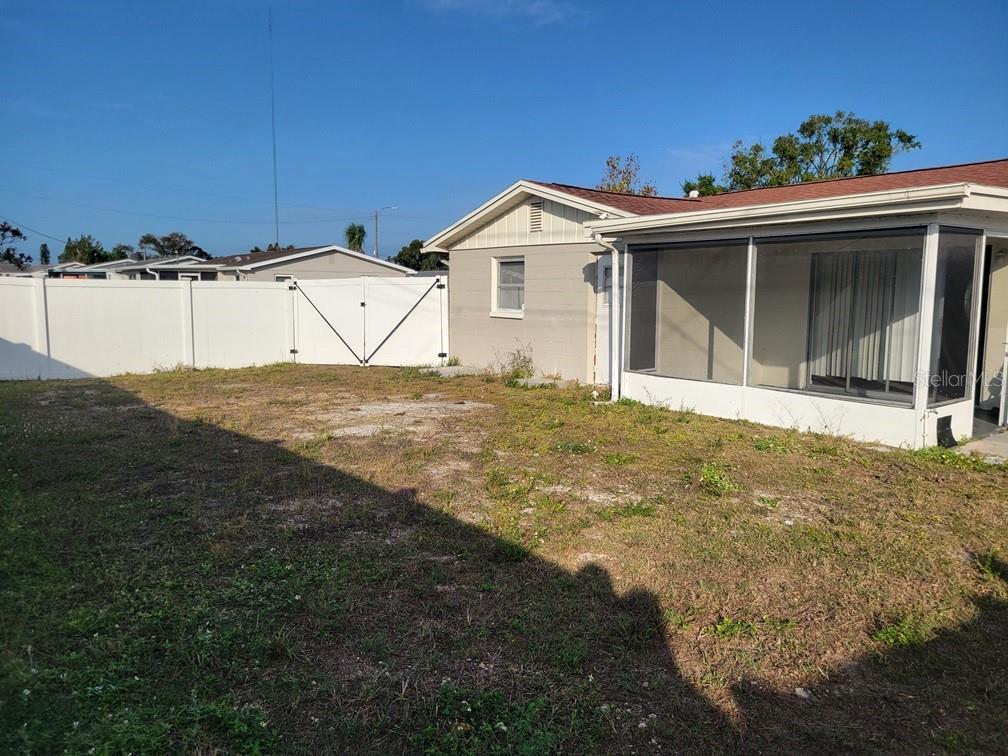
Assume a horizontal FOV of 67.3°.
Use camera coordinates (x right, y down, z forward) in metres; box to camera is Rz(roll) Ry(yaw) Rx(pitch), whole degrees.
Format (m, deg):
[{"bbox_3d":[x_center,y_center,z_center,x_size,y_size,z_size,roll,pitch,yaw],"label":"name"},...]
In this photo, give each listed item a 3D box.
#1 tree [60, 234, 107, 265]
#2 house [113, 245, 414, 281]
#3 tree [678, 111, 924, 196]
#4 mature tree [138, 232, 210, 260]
[{"bbox_3d":[-48.177,-12.611,87.153,5.600,7.700,5.600,-3,8,-29],"label":"tree"},{"bbox_3d":[-13.624,-4.895,40.117,11.100,3.600,17.000,-4,8,-35],"label":"house"},{"bbox_3d":[11.531,-5.995,29.498,8.800,8.490,8.000,3,7,21],"label":"tree"},{"bbox_3d":[-38.716,-13.004,89.116,8.400,8.120,8.000,-3,7,-23],"label":"mature tree"}]

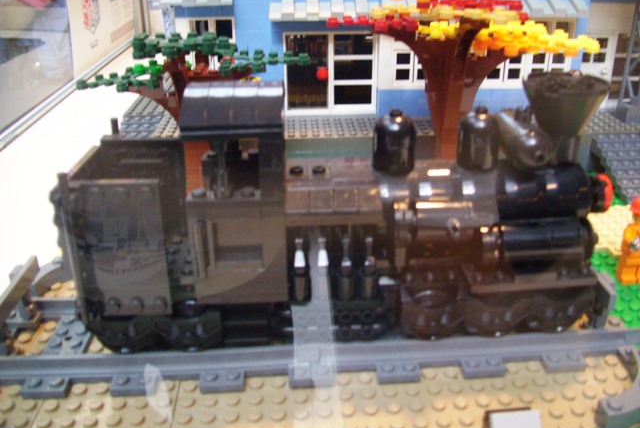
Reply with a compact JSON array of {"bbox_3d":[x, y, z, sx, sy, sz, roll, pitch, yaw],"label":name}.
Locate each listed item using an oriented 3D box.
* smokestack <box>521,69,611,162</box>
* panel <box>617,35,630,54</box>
[{"bbox_3d":[0.084,-0.032,0.206,0.032,0.029,0.032,-2,27,-3],"label":"smokestack"},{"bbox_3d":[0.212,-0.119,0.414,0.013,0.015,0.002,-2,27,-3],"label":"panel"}]

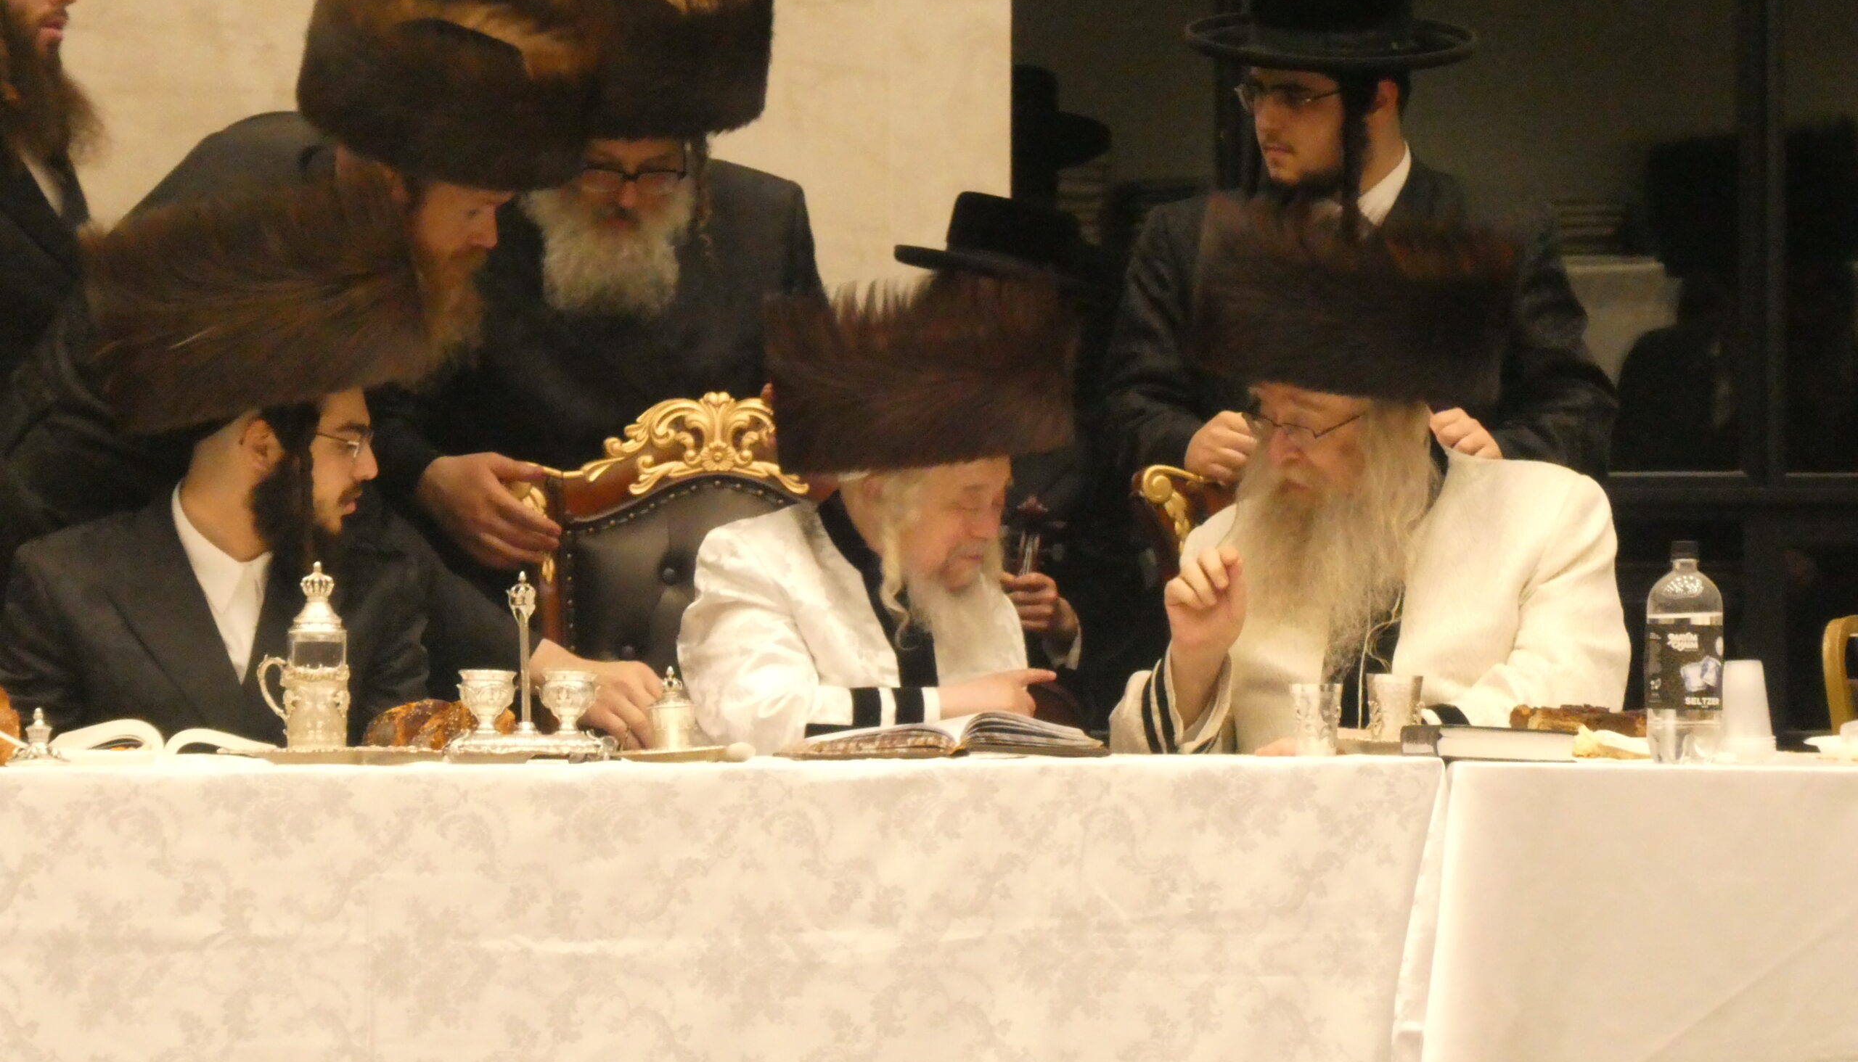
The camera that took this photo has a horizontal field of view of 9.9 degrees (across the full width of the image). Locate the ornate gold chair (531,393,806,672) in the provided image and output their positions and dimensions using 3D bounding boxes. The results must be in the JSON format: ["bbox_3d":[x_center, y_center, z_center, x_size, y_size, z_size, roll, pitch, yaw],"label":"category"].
[{"bbox_3d":[-0.257,0.426,12.800,0.580,1.188,0.640,0,0,-2],"label":"ornate gold chair"}]

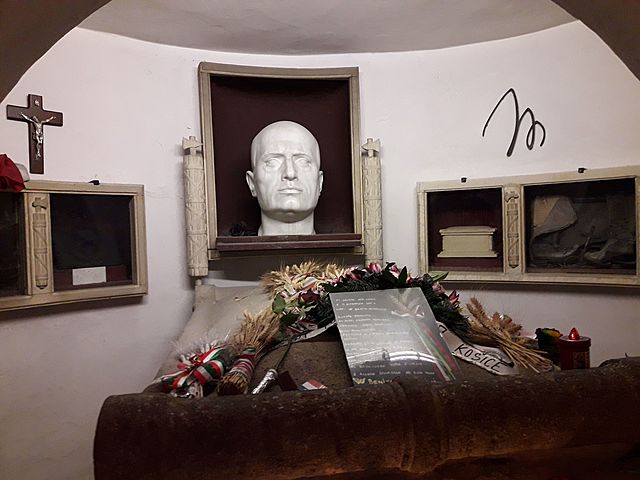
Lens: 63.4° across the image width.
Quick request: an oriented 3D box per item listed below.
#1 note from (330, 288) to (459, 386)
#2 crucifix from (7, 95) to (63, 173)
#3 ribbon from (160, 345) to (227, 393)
[{"bbox_3d":[0.150,0.203,1.044,0.210,0.006,0.297,-3,38,-10],"label":"note"},{"bbox_3d":[-1.072,-0.397,1.950,0.030,0.300,0.208,-1,2,39],"label":"crucifix"},{"bbox_3d":[-0.266,0.271,1.090,0.140,0.085,0.100,-2,2,-10],"label":"ribbon"}]

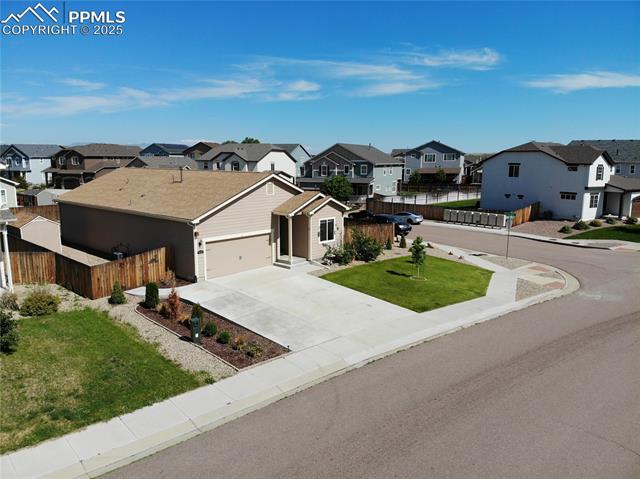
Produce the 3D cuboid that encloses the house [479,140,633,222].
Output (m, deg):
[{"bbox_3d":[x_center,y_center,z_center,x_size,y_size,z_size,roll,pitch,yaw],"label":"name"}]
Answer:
[{"bbox_3d":[31.227,-8.067,58.302,12.000,8.900,14.000,-6,12,-32],"label":"house"}]

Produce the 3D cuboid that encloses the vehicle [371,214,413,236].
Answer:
[{"bbox_3d":[7.038,-1.489,44.462,1.900,1.700,4.700,-6,12,-31],"label":"vehicle"}]

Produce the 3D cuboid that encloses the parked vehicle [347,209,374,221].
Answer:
[{"bbox_3d":[4.638,-2.586,50.869,1.900,1.600,4.600,-5,12,-26],"label":"parked vehicle"}]

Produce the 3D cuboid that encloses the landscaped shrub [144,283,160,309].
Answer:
[{"bbox_3d":[-7.991,2.656,21.393,0.750,1.200,0.750,9,13,40],"label":"landscaped shrub"}]

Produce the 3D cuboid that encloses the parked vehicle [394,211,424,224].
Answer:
[{"bbox_3d":[9.887,-2.775,52.563,1.850,1.460,4.700,-8,13,-38],"label":"parked vehicle"}]

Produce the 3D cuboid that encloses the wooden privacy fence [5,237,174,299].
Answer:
[{"bbox_3d":[-14.995,1.403,26.953,13.000,1.850,7.200,9,13,40],"label":"wooden privacy fence"}]

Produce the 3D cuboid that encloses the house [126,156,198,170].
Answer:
[{"bbox_3d":[-24.095,-10.092,70.515,12.000,5.800,11.500,9,13,39],"label":"house"}]

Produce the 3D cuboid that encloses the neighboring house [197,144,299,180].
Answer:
[{"bbox_3d":[-12.881,-13.343,82.746,15.000,8.400,11.500,8,13,36],"label":"neighboring house"}]

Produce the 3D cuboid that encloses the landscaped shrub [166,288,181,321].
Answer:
[{"bbox_3d":[-6.621,2.890,20.031,0.580,1.350,0.580,1,10,0],"label":"landscaped shrub"}]

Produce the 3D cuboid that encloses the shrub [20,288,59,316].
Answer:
[{"bbox_3d":[-13.263,2.852,20.858,1.800,1.100,1.700,1,10,0],"label":"shrub"}]

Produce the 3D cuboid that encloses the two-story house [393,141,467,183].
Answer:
[{"bbox_3d":[22.452,-15.640,89.763,12.300,8.600,11.000,4,11,21],"label":"two-story house"}]

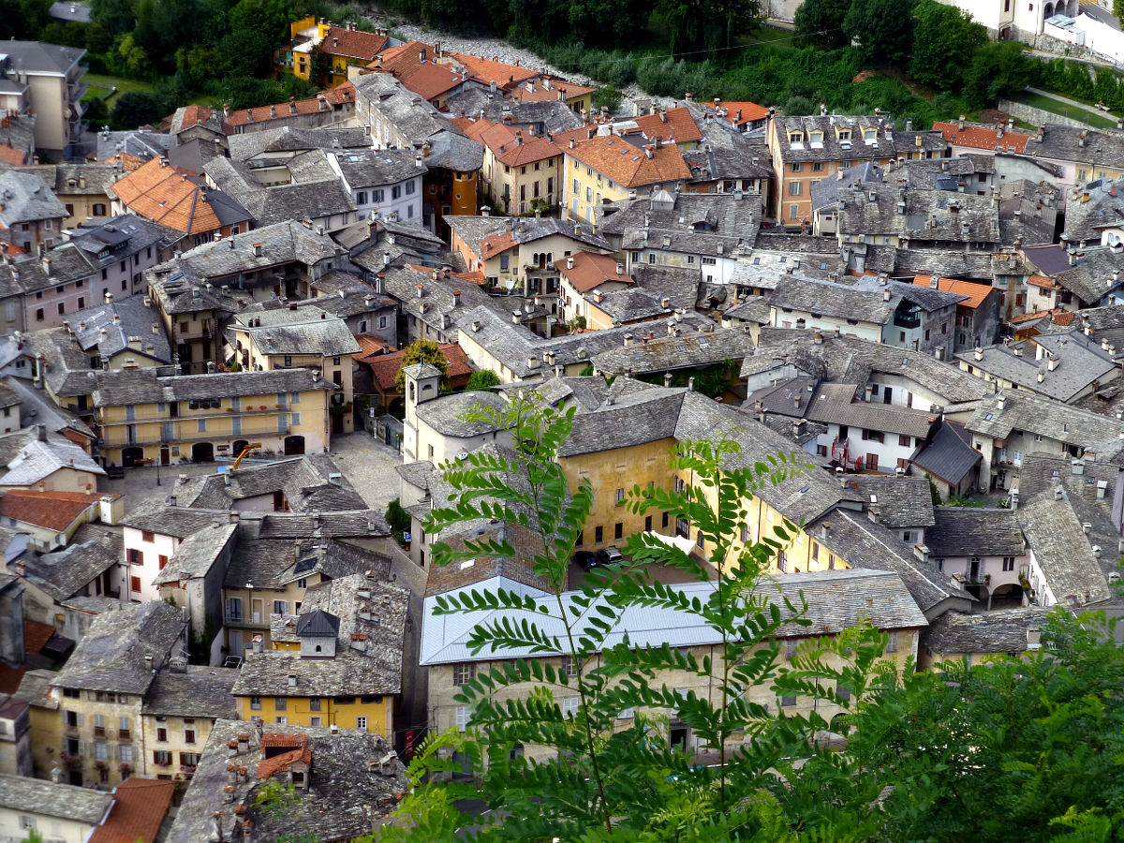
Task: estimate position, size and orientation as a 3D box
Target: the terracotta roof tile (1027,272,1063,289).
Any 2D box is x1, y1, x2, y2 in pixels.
[{"bbox_3d":[64.153,-18.462,386.592,4.700,0.900,2.100,14,26,28],"label":"terracotta roof tile"}]

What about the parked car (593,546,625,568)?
[{"bbox_3d":[5.229,14.680,323.502,1.730,1.500,3.980,-9,24,-23],"label":"parked car"}]

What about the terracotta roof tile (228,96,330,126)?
[{"bbox_3d":[-44.471,-48.437,456.943,17.200,1.500,3.300,-13,26,-30],"label":"terracotta roof tile"}]

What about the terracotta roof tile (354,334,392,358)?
[{"bbox_3d":[-24.105,-9.564,367.390,4.900,1.000,5.340,-14,27,-33],"label":"terracotta roof tile"}]

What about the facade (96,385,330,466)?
[{"bbox_3d":[-41.148,0.964,346.400,27.070,8.200,1.300,-3,23,-10],"label":"facade"}]

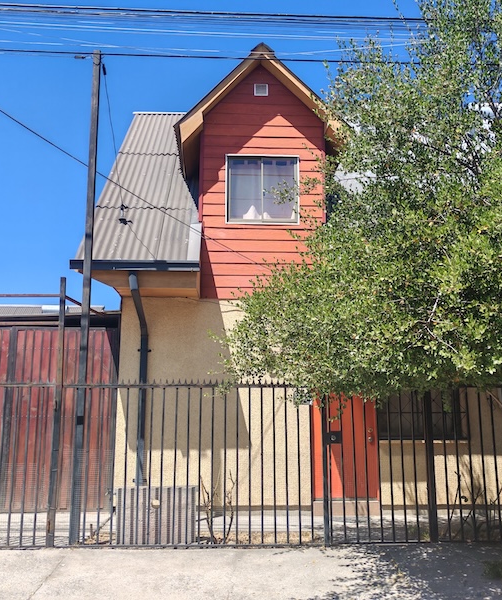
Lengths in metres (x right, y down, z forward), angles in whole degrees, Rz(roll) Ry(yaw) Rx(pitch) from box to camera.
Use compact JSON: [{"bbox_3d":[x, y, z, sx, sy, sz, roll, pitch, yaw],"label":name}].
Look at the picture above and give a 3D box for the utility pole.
[{"bbox_3d":[-1.822,-0.214,6.994,0.090,5.600,0.090,1,-10,-3],"label":"utility pole"}]

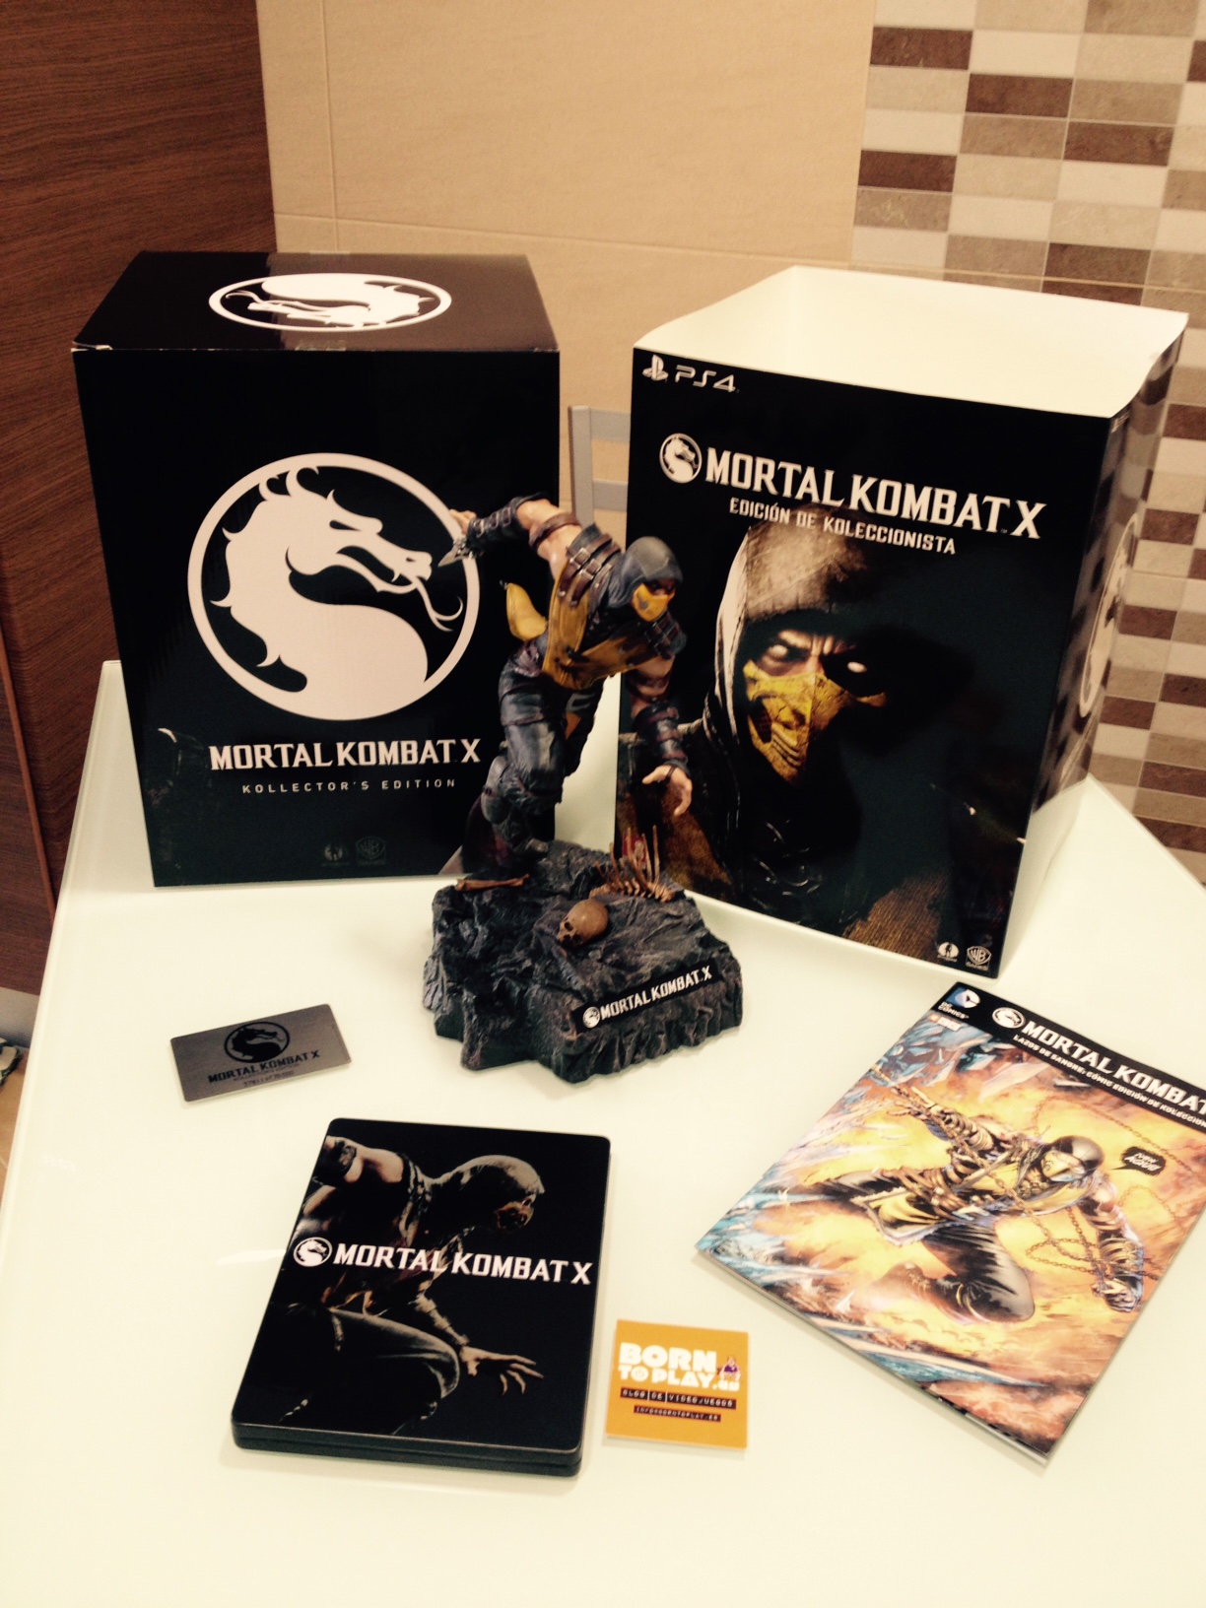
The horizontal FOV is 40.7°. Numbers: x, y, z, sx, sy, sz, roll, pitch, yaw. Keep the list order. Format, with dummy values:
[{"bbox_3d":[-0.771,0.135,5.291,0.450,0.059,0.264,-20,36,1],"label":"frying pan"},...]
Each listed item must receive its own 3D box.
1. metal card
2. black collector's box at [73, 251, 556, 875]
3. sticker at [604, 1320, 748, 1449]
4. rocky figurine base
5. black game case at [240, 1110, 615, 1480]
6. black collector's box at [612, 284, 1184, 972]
[{"bbox_3d":[-0.177,0.128,0.840,0.085,0.001,0.053,-10,33,-19],"label":"metal card"},{"bbox_3d":[-0.157,-0.147,0.992,0.238,0.318,0.220,-2,31,-6],"label":"black collector's box"},{"bbox_3d":[0.032,0.238,0.668,0.056,0.001,0.059,4,31,4],"label":"sticker"},{"bbox_3d":[-0.019,0.080,0.866,0.162,0.065,0.128,-12,34,-22],"label":"rocky figurine base"},{"bbox_3d":[-0.070,0.205,0.703,0.136,0.015,0.174,4,31,3],"label":"black game case"},{"bbox_3d":[0.170,-0.119,0.960,0.239,0.320,0.224,16,34,22],"label":"black collector's box"}]

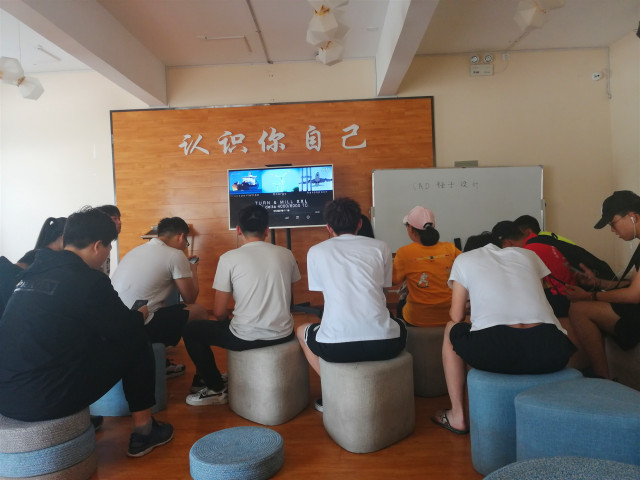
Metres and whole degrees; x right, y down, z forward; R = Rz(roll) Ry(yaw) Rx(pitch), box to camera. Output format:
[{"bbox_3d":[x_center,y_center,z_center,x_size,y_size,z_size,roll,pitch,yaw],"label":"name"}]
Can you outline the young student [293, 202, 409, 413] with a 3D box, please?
[{"bbox_3d":[0.202,0.372,2.707,0.570,1.200,0.740,-2,2,-8],"label":"young student"}]

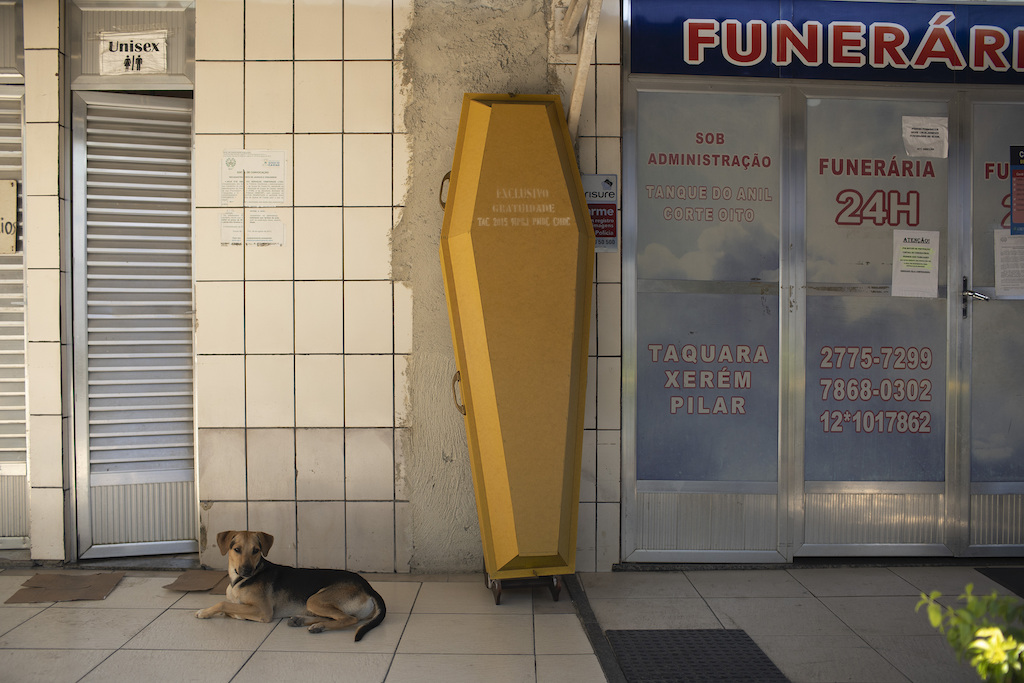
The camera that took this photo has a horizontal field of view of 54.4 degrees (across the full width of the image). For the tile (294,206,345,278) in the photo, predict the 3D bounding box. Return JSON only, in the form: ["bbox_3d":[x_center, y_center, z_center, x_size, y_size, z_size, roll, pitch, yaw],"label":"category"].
[{"bbox_3d":[-0.830,-0.419,4.283,0.210,0.313,0.010,0,1,-1],"label":"tile"}]

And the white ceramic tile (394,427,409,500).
[{"bbox_3d":[-0.465,0.520,4.201,0.057,0.306,0.010,0,1,-2],"label":"white ceramic tile"}]

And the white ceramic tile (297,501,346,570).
[{"bbox_3d":[-0.821,0.844,4.299,0.208,0.305,0.010,0,1,-1],"label":"white ceramic tile"}]

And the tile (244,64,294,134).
[{"bbox_3d":[-0.999,-1.005,4.106,0.199,0.296,0.010,0,1,0],"label":"tile"}]

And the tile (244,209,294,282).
[{"bbox_3d":[-0.998,-0.401,4.090,0.200,0.300,0.012,0,1,-1],"label":"tile"}]

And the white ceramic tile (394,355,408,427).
[{"bbox_3d":[-0.473,0.215,4.298,0.067,0.312,0.010,0,1,-1],"label":"white ceramic tile"}]

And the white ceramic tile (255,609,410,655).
[{"bbox_3d":[-0.596,0.996,3.397,0.450,0.010,0.449,0,1,1],"label":"white ceramic tile"}]

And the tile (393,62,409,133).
[{"bbox_3d":[-0.456,-1.006,4.102,0.061,0.294,0.010,0,1,0],"label":"tile"}]

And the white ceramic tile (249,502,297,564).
[{"bbox_3d":[-1.032,0.842,4.295,0.208,0.302,0.010,0,1,-1],"label":"white ceramic tile"}]

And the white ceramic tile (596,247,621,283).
[{"bbox_3d":[0.420,-0.409,4.308,0.102,0.311,0.010,0,1,-1],"label":"white ceramic tile"}]

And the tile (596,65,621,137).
[{"bbox_3d":[0.401,-0.996,4.131,0.098,0.294,0.010,0,1,0],"label":"tile"}]

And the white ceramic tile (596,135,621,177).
[{"bbox_3d":[0.402,-0.697,4.135,0.099,0.297,0.010,0,1,0],"label":"white ceramic tile"}]

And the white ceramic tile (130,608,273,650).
[{"bbox_3d":[-1.041,0.993,3.401,0.450,0.010,0.449,0,1,1],"label":"white ceramic tile"}]

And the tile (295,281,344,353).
[{"bbox_3d":[-0.796,-0.098,4.117,0.200,0.300,0.010,0,1,0],"label":"tile"}]

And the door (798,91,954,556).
[{"bbox_3d":[1.549,-0.081,4.230,0.690,2.000,0.050,0,1,-1],"label":"door"}]

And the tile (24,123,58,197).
[{"bbox_3d":[-1.908,-0.743,4.053,0.137,0.300,0.012,0,1,-1],"label":"tile"}]

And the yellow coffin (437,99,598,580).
[{"bbox_3d":[0.041,-0.043,3.820,0.600,1.870,0.350,-2,-6,-8],"label":"yellow coffin"}]

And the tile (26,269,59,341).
[{"bbox_3d":[-2.001,-0.154,4.263,0.134,0.309,0.010,0,1,-1],"label":"tile"}]

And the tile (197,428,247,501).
[{"bbox_3d":[-1.246,0.531,4.287,0.204,0.310,0.010,0,1,-1],"label":"tile"}]

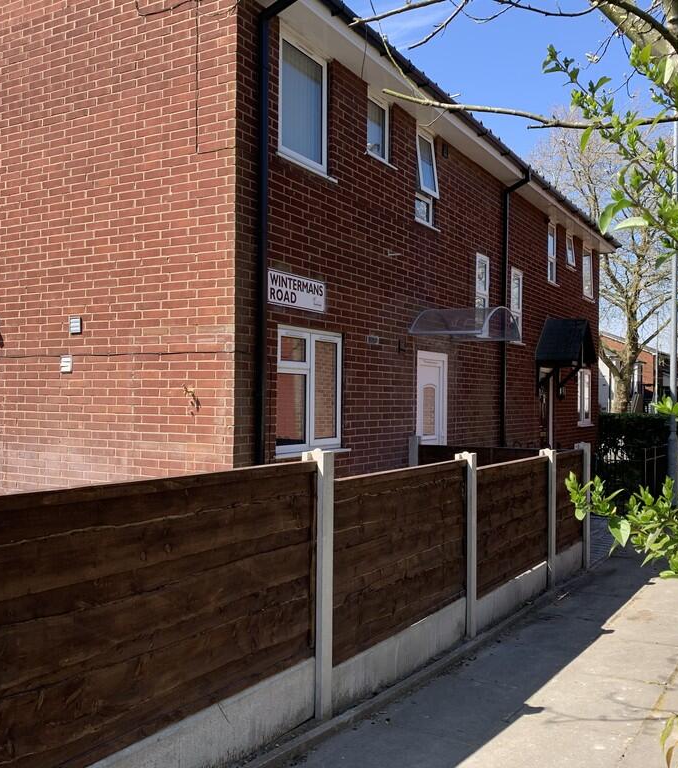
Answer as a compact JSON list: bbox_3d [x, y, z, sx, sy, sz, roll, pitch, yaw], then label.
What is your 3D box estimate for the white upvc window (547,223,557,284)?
[{"bbox_3d":[3.815,-2.344,13.942,0.080,1.080,0.570,0,-1,31],"label":"white upvc window"}]

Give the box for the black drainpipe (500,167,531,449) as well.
[{"bbox_3d":[2.659,-0.680,11.614,0.415,5.053,0.090,0,-1,31],"label":"black drainpipe"}]

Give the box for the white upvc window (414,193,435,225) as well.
[{"bbox_3d":[1.007,-2.147,9.414,0.075,0.320,0.630,0,-1,31],"label":"white upvc window"}]

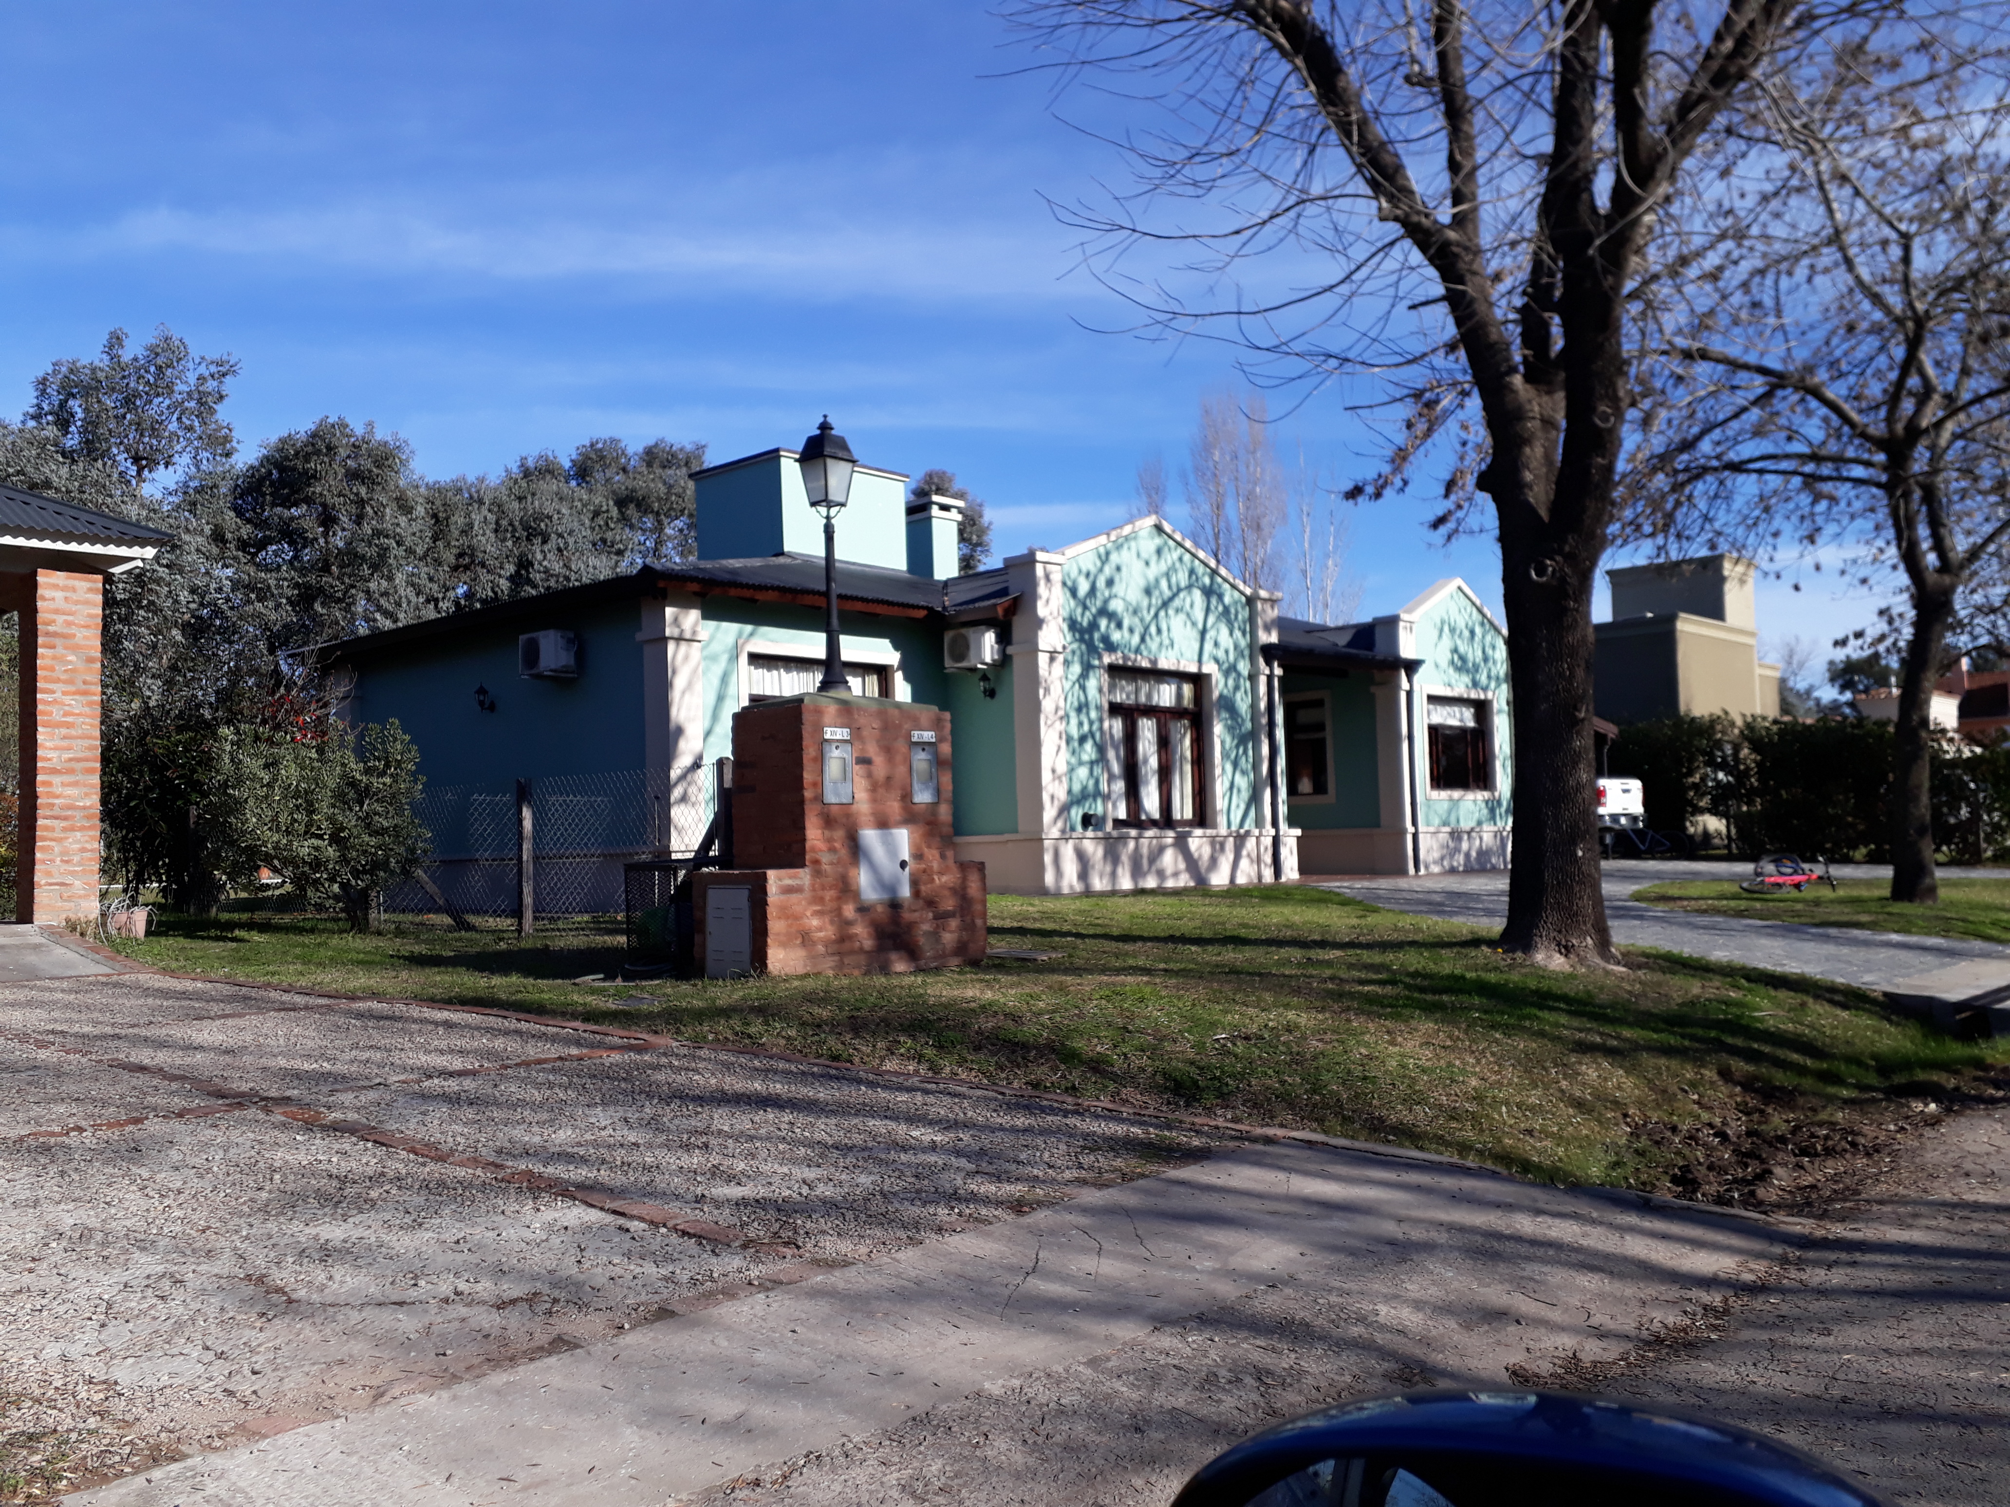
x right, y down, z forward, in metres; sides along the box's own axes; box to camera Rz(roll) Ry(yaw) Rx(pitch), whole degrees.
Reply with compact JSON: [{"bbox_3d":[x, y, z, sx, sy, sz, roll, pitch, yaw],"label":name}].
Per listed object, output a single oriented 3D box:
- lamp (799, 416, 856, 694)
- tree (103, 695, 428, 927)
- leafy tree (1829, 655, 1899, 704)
[{"bbox_3d":[-1.029,-1.178,9.300,0.260,1.630,0.260,-5,-5,43],"label":"lamp"},{"bbox_3d":[-6.010,0.464,12.700,2.450,1.850,2.000,0,-4,-25],"label":"tree"},{"bbox_3d":[32.070,-0.196,57.795,4.800,7.000,4.800,-3,-4,29],"label":"leafy tree"}]

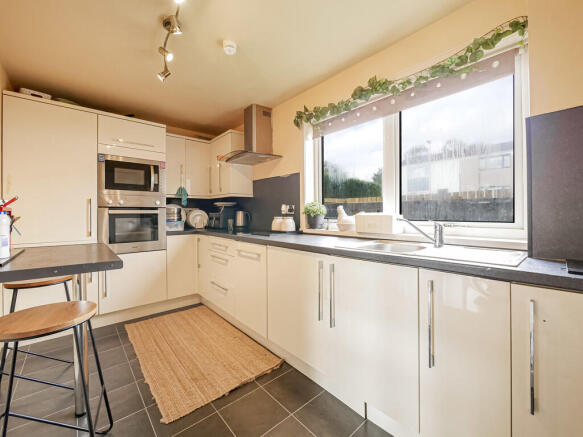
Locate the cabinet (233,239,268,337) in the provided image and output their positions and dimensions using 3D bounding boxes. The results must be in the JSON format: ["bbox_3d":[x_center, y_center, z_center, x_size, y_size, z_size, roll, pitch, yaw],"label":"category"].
[{"bbox_3d":[-0.148,0.570,2.224,0.570,0.730,0.528,-1,1,-42],"label":"cabinet"}]

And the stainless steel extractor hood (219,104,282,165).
[{"bbox_3d":[-0.463,-0.964,2.686,0.470,0.610,0.600,-1,2,-42],"label":"stainless steel extractor hood"}]

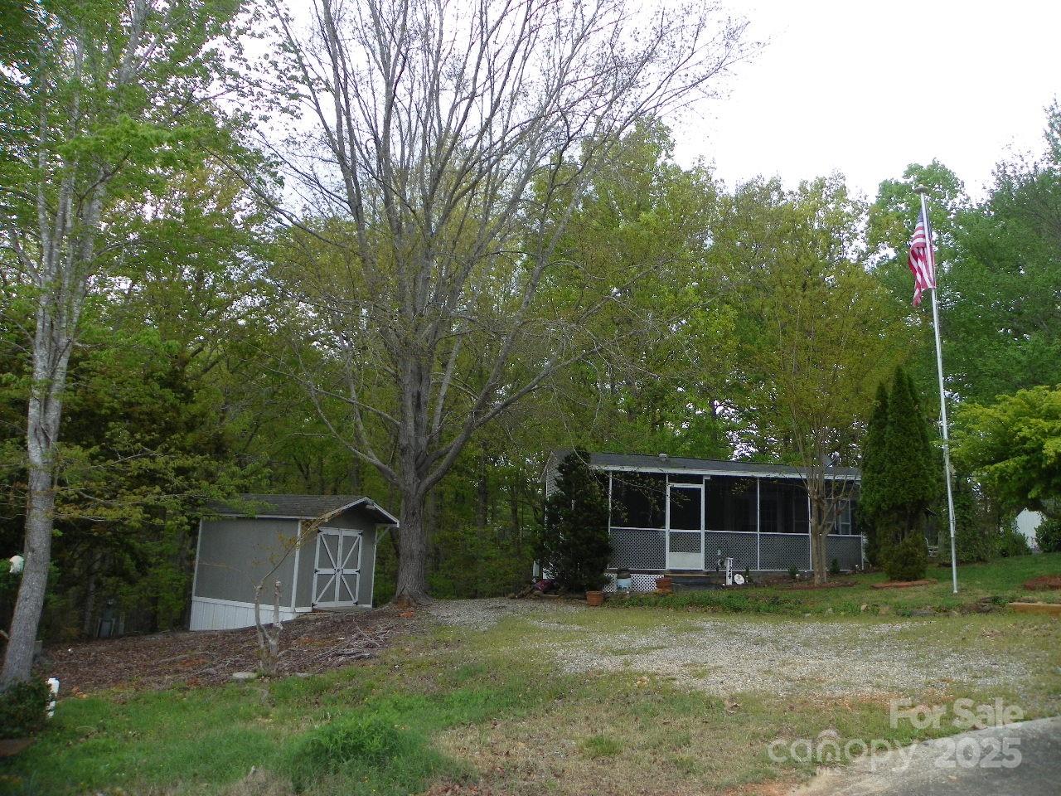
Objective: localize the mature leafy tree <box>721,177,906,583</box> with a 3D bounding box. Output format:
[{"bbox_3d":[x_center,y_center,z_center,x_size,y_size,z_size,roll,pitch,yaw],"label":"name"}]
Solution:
[{"bbox_3d":[6.646,-0.547,19.077,4.100,9.758,4.000,2,-10,0],"label":"mature leafy tree"}]

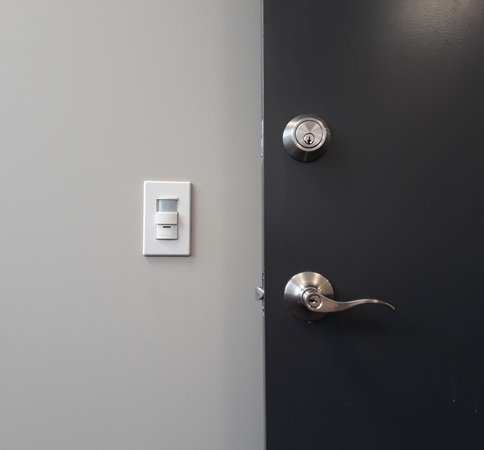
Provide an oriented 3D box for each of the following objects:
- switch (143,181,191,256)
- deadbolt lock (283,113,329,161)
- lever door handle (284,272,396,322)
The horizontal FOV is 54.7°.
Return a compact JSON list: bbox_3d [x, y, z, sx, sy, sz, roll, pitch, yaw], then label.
[{"bbox_3d":[-0.119,-0.011,0.737,0.075,0.119,0.014,0,-4,-1],"label":"switch"},{"bbox_3d":[0.087,-0.117,0.613,0.065,0.065,0.025,0,-4,0],"label":"deadbolt lock"},{"bbox_3d":[0.121,0.092,0.582,0.131,0.066,0.060,0,-4,0],"label":"lever door handle"}]

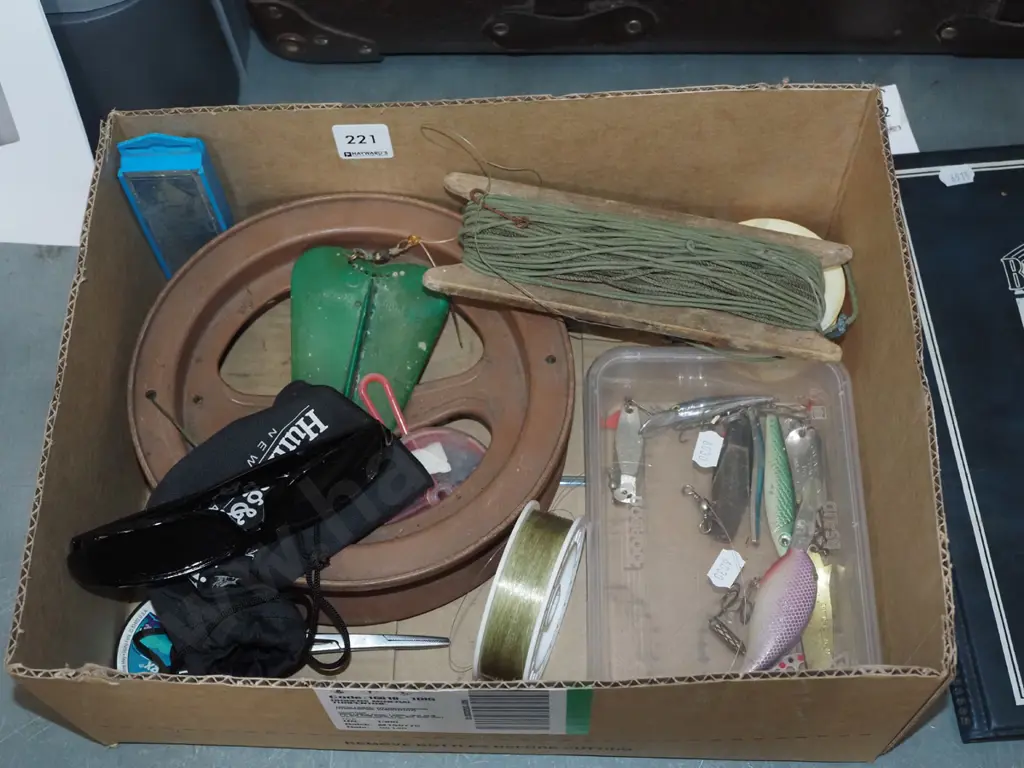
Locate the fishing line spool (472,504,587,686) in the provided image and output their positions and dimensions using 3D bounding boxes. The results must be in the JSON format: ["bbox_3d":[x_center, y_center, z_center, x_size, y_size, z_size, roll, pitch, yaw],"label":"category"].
[{"bbox_3d":[0.010,0.085,0.572,0.025,0.086,0.086,18,65,10],"label":"fishing line spool"}]

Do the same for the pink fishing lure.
[{"bbox_3d":[0.117,0.100,0.597,0.025,0.016,0.063,22,66,13],"label":"pink fishing lure"}]

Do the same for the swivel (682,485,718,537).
[{"bbox_3d":[0.085,0.058,0.625,0.008,0.006,0.026,-20,64,-8],"label":"swivel"}]

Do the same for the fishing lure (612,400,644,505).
[{"bbox_3d":[0.055,0.031,0.640,0.013,0.007,0.053,-1,63,2],"label":"fishing lure"}]

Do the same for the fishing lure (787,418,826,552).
[{"bbox_3d":[0.135,0.048,0.628,0.017,0.006,0.066,4,63,4],"label":"fishing lure"}]

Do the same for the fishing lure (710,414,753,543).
[{"bbox_3d":[0.102,0.044,0.631,0.018,0.008,0.063,8,64,6],"label":"fishing lure"}]

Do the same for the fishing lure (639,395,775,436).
[{"bbox_3d":[0.092,0.015,0.642,0.066,0.011,0.013,-14,63,-5],"label":"fishing lure"}]

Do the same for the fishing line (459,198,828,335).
[{"bbox_3d":[0.058,-0.055,0.613,0.164,0.020,0.035,11,64,8],"label":"fishing line"}]

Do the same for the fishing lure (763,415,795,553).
[{"bbox_3d":[0.123,0.046,0.627,0.015,0.011,0.071,-1,63,2],"label":"fishing lure"}]

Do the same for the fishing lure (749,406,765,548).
[{"bbox_3d":[0.113,0.043,0.631,0.006,0.008,0.067,2,63,3],"label":"fishing lure"}]

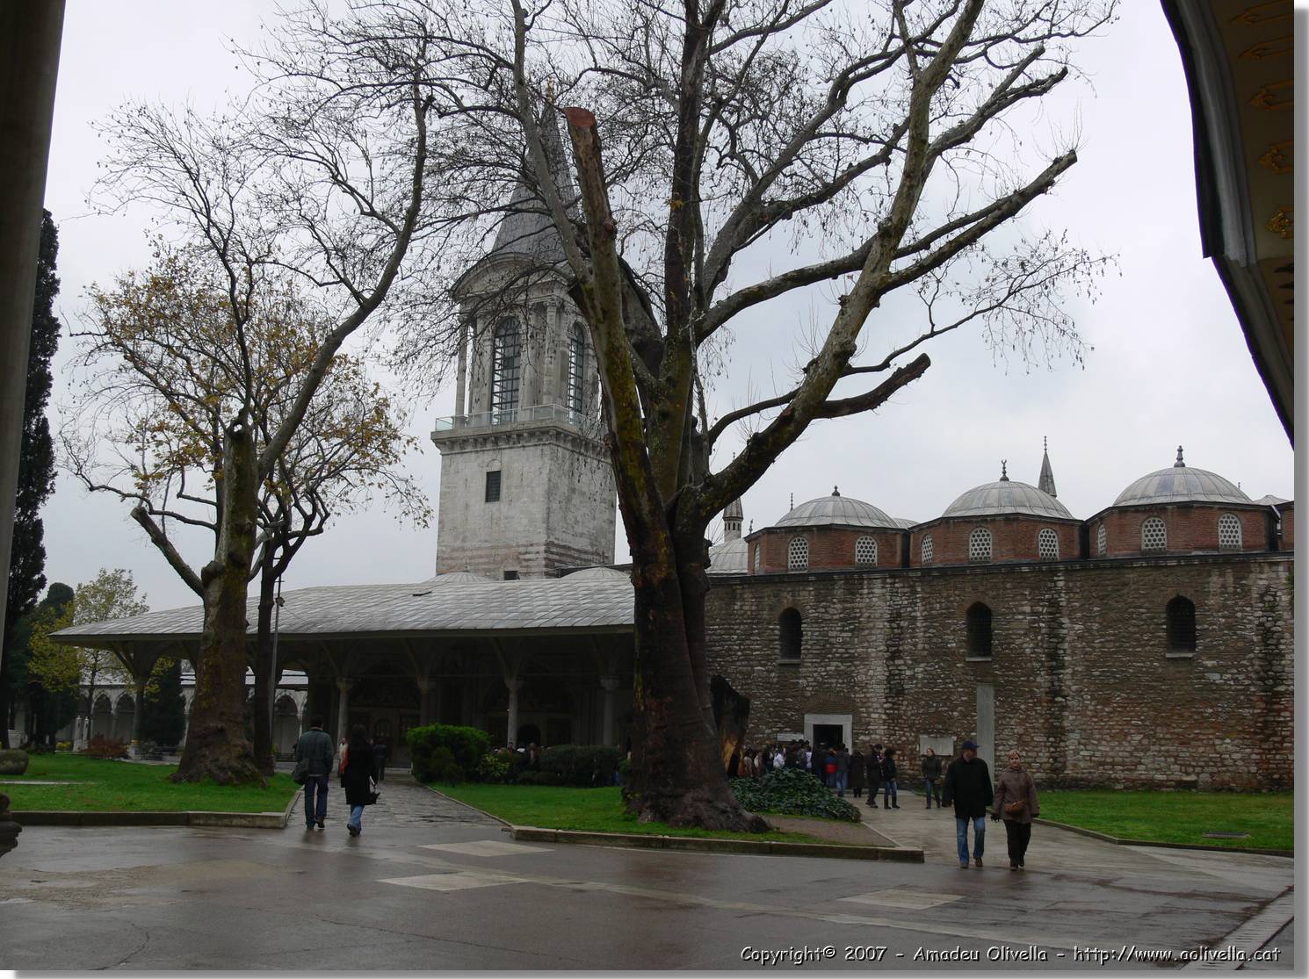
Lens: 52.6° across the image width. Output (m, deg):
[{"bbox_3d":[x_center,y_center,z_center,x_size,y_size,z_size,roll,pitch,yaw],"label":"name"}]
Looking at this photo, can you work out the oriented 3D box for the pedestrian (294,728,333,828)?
[{"bbox_3d":[-5.414,4.561,21.322,0.620,1.750,0.450,4,-11,-14],"label":"pedestrian"}]

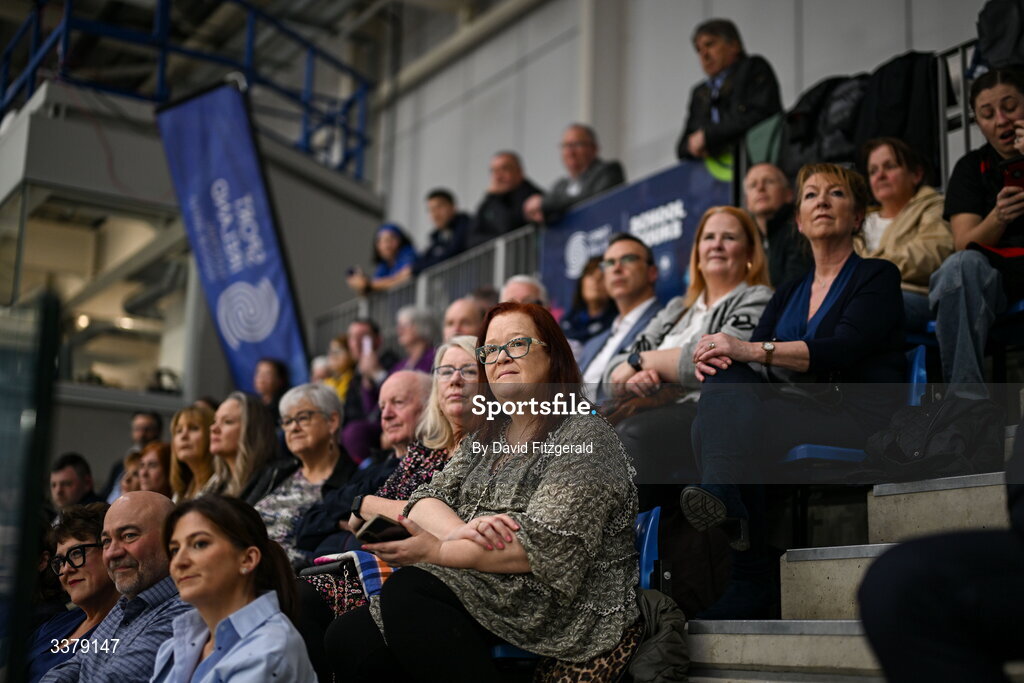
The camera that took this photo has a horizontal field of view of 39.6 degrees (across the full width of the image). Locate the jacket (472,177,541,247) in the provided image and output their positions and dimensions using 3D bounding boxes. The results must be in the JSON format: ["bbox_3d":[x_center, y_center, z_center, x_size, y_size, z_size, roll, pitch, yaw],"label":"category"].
[{"bbox_3d":[-0.041,-0.607,8.242,0.380,0.700,0.520,10,-15,-35],"label":"jacket"}]

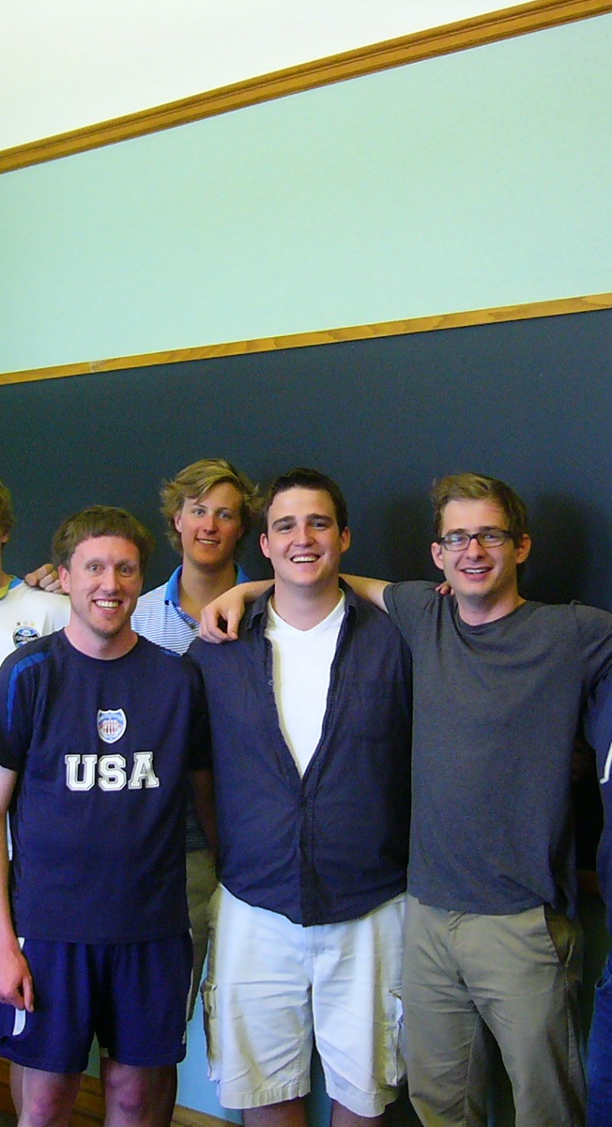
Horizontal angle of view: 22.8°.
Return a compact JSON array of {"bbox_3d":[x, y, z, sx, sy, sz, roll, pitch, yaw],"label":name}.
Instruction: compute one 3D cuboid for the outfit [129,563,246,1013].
[{"bbox_3d":[-0.315,0.550,3.500,0.500,1.090,0.300,0,-1,6],"label":"outfit"}]

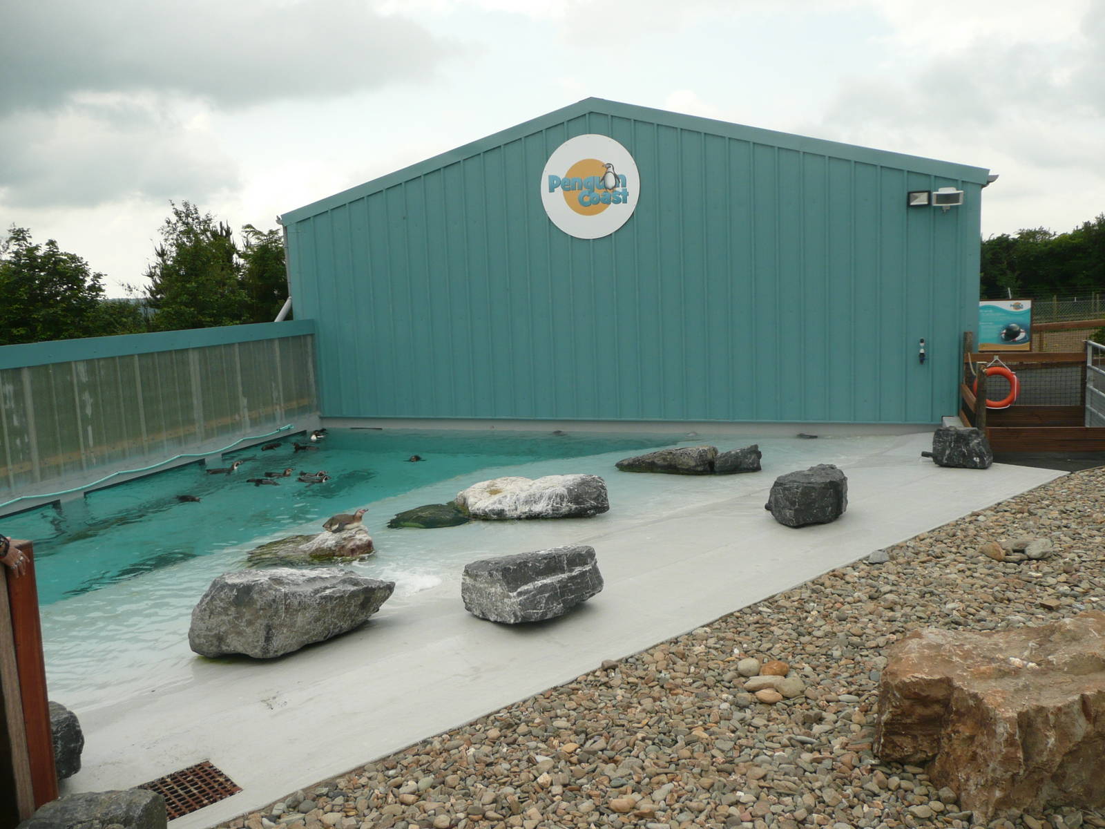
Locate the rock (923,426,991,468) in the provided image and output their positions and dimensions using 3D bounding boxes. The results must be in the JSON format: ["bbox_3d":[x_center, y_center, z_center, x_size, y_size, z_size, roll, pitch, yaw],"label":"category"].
[{"bbox_3d":[4.529,0.362,10.278,0.618,0.443,0.464,-6,8,-24],"label":"rock"}]

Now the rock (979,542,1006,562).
[{"bbox_3d":[3.109,0.975,6.537,0.165,0.105,0.130,2,9,28],"label":"rock"}]

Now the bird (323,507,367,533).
[{"bbox_3d":[-1.840,0.938,8.189,0.417,0.216,0.196,-4,8,-12],"label":"bird"}]

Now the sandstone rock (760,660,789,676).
[{"bbox_3d":[1.126,1.292,4.690,0.145,0.080,0.109,-4,8,-12],"label":"sandstone rock"}]

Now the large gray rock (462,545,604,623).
[{"bbox_3d":[-0.132,1.102,6.297,0.800,0.355,0.480,-8,10,-37],"label":"large gray rock"}]

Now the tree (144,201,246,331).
[{"bbox_3d":[-7.692,-2.299,20.141,2.400,4.570,2.400,0,8,18],"label":"tree"}]

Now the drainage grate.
[{"bbox_3d":[-1.613,1.661,4.021,0.400,0.040,0.362,-9,10,-43],"label":"drainage grate"}]

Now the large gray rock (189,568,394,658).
[{"bbox_3d":[-1.627,1.209,5.889,1.180,0.400,0.540,-4,8,-13],"label":"large gray rock"}]

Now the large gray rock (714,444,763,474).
[{"bbox_3d":[2.187,0.517,10.834,0.500,0.280,0.350,-2,8,3],"label":"large gray rock"}]

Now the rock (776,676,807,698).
[{"bbox_3d":[1.154,1.314,4.468,0.131,0.094,0.111,-4,8,-12],"label":"rock"}]

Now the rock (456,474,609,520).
[{"bbox_3d":[-0.197,0.821,9.311,1.514,0.381,0.700,-1,8,8],"label":"rock"}]

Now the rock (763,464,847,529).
[{"bbox_3d":[2.203,0.707,8.080,0.662,0.501,0.563,-2,8,5],"label":"rock"}]

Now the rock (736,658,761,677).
[{"bbox_3d":[0.997,1.280,4.712,0.110,0.080,0.085,-2,8,0],"label":"rock"}]

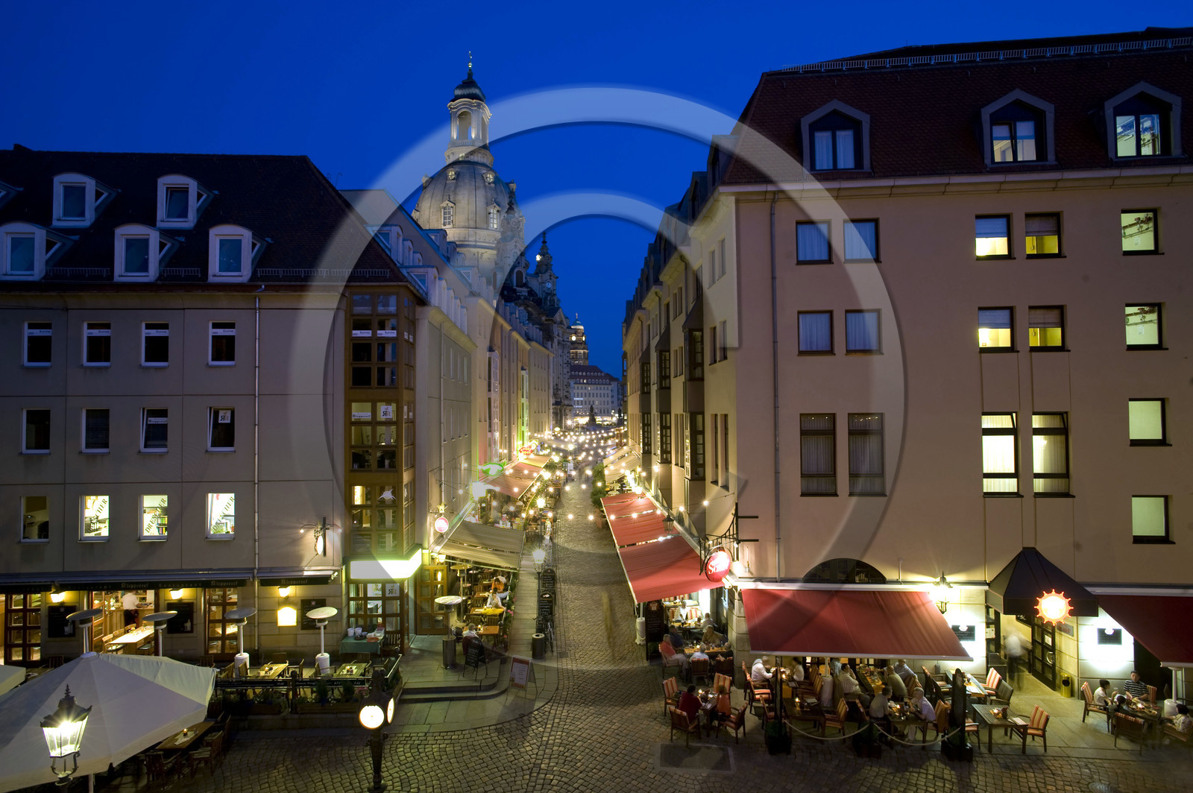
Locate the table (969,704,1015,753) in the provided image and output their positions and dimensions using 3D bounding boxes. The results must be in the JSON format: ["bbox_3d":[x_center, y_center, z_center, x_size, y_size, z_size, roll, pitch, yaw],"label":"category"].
[{"bbox_3d":[10.179,8.412,15.916,0.900,0.710,1.080,-1,-2,5],"label":"table"}]

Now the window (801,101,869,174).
[{"bbox_3d":[7.546,-8.143,20.197,2.098,2.274,1.000,-1,-2,5],"label":"window"}]

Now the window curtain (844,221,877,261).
[{"bbox_3d":[8.190,-4.832,19.533,1.000,1.220,0.100,-1,-2,5],"label":"window curtain"}]

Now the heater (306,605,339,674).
[{"bbox_3d":[-9.074,8.179,20.827,1.040,2.280,1.040,-1,-2,5],"label":"heater"}]

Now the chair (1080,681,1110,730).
[{"bbox_3d":[13.938,8.612,17.463,0.590,0.940,0.640,1,-2,-40],"label":"chair"}]

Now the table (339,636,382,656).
[{"bbox_3d":[-7.610,8.311,20.604,1.300,0.740,0.650,0,-2,-3],"label":"table"}]

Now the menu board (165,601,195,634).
[{"bbox_3d":[-14.187,7.567,21.475,0.867,1.045,0.050,0,-2,-3],"label":"menu board"}]

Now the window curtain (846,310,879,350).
[{"bbox_3d":[8.245,-2.038,19.508,0.965,1.247,0.120,-1,-2,5],"label":"window curtain"}]

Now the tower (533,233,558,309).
[{"bbox_3d":[-12.688,-31.174,155.784,5.600,19.045,5.600,-1,-2,9],"label":"tower"}]

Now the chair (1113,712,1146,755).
[{"bbox_3d":[13.758,8.575,16.104,0.640,0.940,0.590,1,-2,-32],"label":"chair"}]

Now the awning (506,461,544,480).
[{"bbox_3d":[-6.094,6.439,53.849,2.200,1.100,9.500,0,-2,-1],"label":"awning"}]

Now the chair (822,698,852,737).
[{"bbox_3d":[6.114,8.349,16.230,0.620,0.910,0.580,-1,-2,7],"label":"chair"}]

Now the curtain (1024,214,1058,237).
[{"bbox_3d":[13.816,-5.330,19.590,1.024,0.701,0.060,-1,-2,6],"label":"curtain"}]

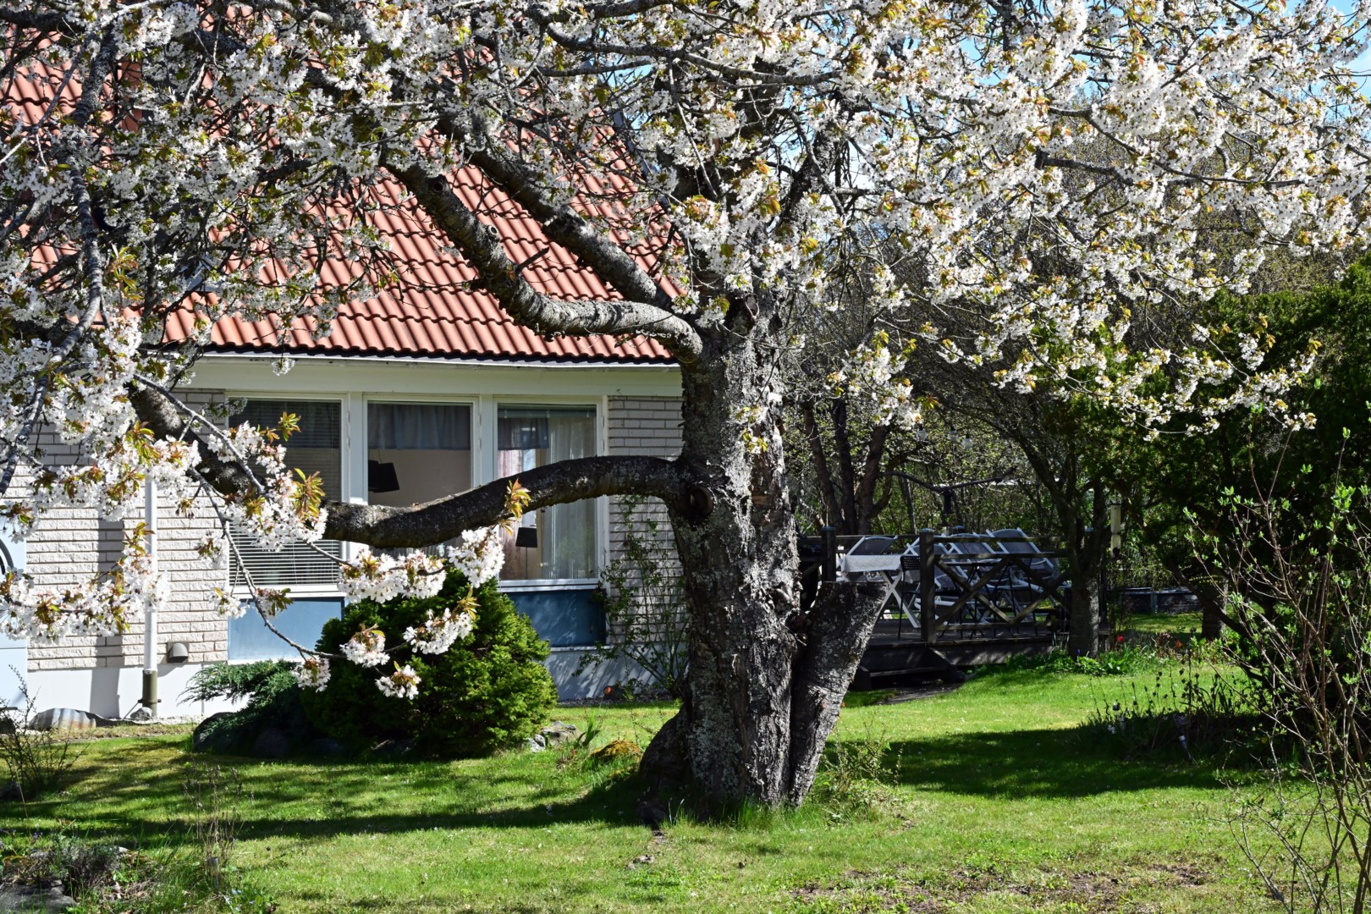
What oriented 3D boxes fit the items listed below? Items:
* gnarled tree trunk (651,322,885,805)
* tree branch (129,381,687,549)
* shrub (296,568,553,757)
[{"bbox_3d":[0.410,0.530,11.400,1.180,2.400,0.850,0,0,0],"label":"gnarled tree trunk"},{"bbox_3d":[-1.375,0.037,11.300,2.800,0.830,0.600,0,-1,-18],"label":"tree branch"},{"bbox_3d":[-1.684,1.344,15.000,1.680,1.230,1.600,0,-1,-6],"label":"shrub"}]

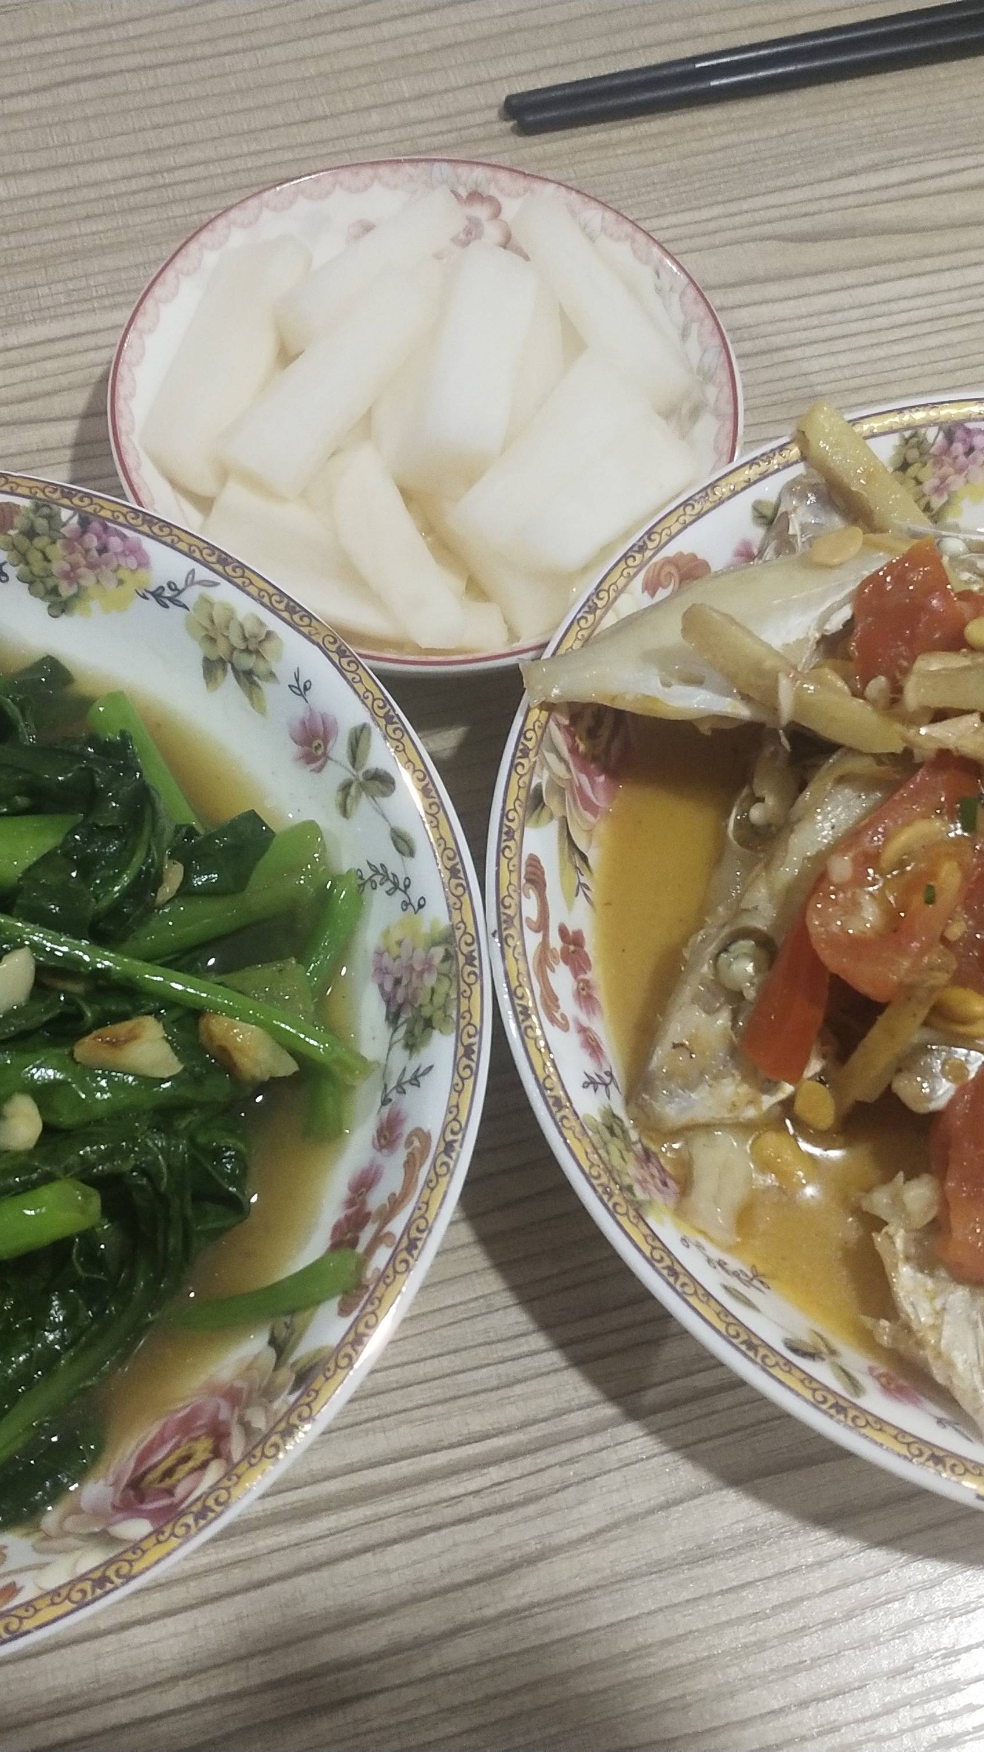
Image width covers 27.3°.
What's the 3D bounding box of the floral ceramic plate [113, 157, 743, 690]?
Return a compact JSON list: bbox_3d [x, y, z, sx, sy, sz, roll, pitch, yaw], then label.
[{"bbox_3d":[-0.012,-0.080,0.372,0.113,0.027,0.113,0,65,0],"label":"floral ceramic plate"}]

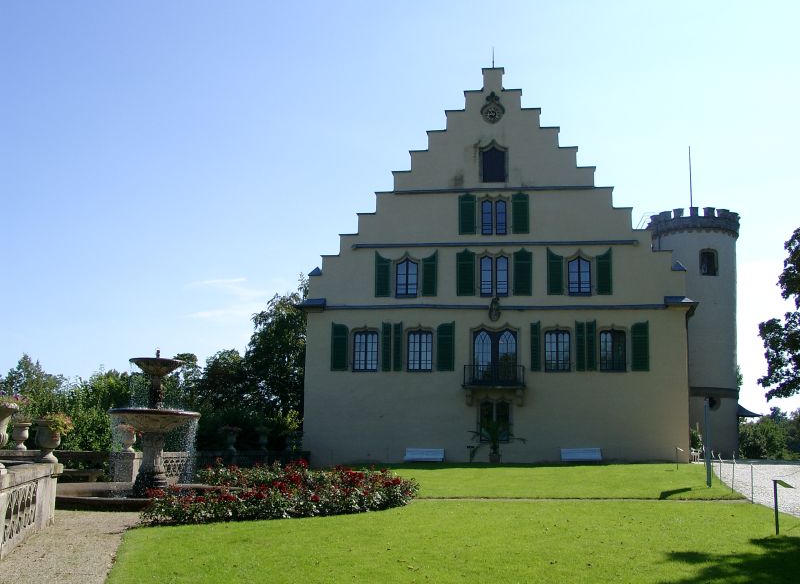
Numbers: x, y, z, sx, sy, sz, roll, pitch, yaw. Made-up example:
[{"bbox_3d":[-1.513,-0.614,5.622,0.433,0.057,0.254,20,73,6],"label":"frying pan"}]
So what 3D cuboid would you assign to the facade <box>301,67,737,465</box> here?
[{"bbox_3d":[7.734,-0.076,47.034,21.923,19.656,19.000,0,-9,8],"label":"facade"}]

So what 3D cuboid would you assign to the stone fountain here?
[{"bbox_3d":[-4.790,2.603,15.680,1.840,2.854,1.840,1,-9,0],"label":"stone fountain"}]

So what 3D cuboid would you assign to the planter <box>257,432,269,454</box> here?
[{"bbox_3d":[-4.882,5.362,28.000,0.402,0.700,0.402,1,-9,0],"label":"planter"}]

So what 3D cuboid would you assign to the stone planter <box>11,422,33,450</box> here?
[{"bbox_3d":[-9.433,3.610,19.600,0.489,0.675,0.489,1,-9,0],"label":"stone planter"}]

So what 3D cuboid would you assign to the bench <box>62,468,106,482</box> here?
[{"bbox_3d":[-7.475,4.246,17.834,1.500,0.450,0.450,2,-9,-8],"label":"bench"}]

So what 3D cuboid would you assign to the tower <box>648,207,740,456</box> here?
[{"bbox_3d":[15.892,2.339,42.565,4.662,12.886,4.662,0,-9,8],"label":"tower"}]

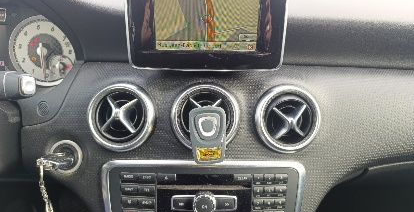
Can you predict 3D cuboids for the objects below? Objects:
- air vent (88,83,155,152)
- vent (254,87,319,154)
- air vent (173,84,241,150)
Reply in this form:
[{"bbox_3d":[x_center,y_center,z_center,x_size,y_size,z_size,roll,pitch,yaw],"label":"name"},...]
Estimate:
[{"bbox_3d":[-0.113,0.016,0.361,0.087,0.087,0.030,3,3,6],"label":"air vent"},{"bbox_3d":[0.108,0.016,0.361,0.087,0.087,0.030,-2,3,-6],"label":"vent"},{"bbox_3d":[-0.001,0.016,0.356,0.087,0.087,0.030,0,3,0],"label":"air vent"}]

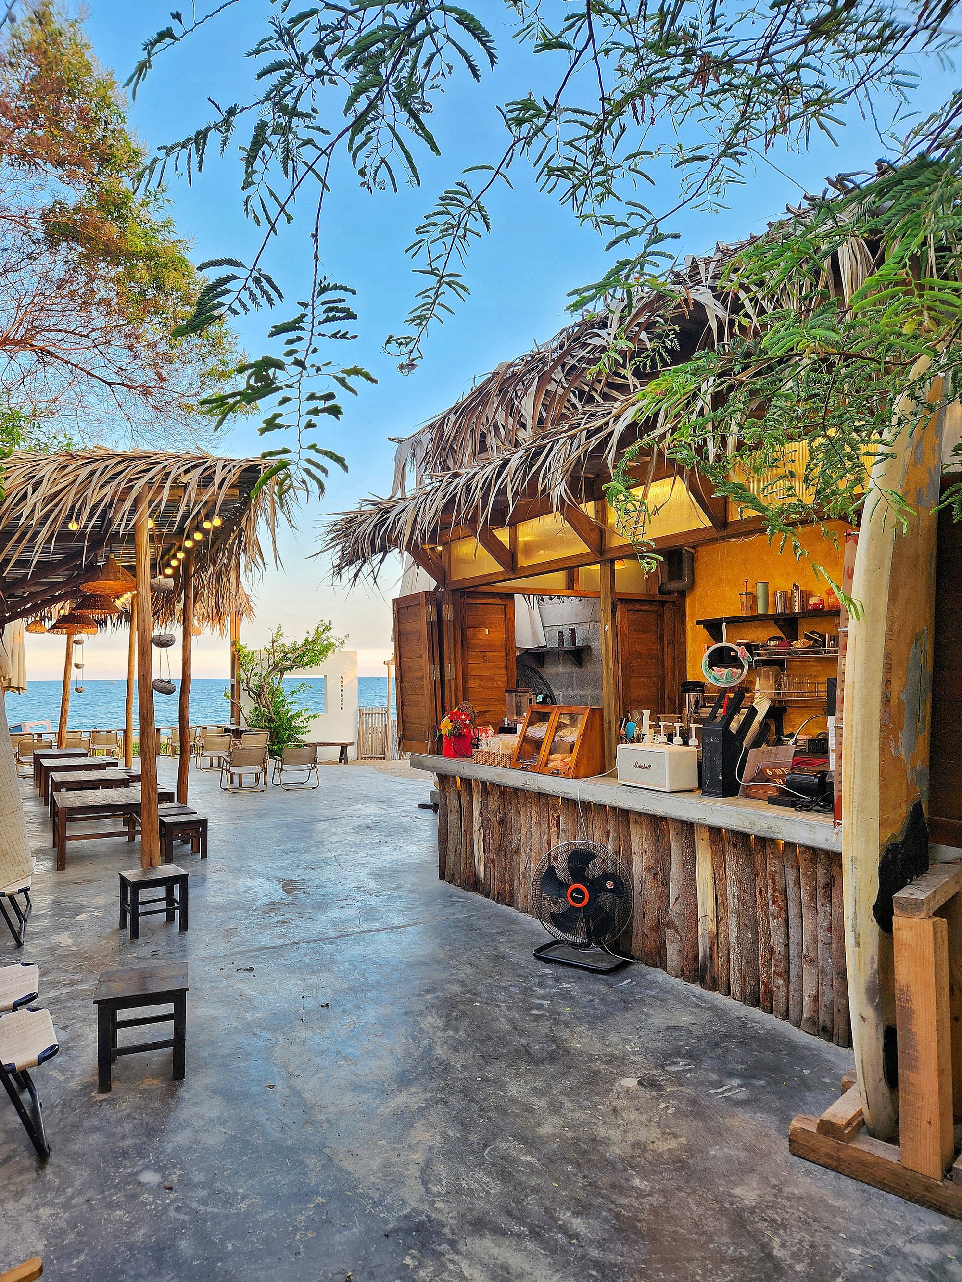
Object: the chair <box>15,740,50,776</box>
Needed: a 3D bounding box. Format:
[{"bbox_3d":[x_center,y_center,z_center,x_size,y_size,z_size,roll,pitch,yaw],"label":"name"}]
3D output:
[{"bbox_3d":[-6.316,1.637,12.091,0.490,0.550,0.530,1,-3,-31],"label":"chair"}]

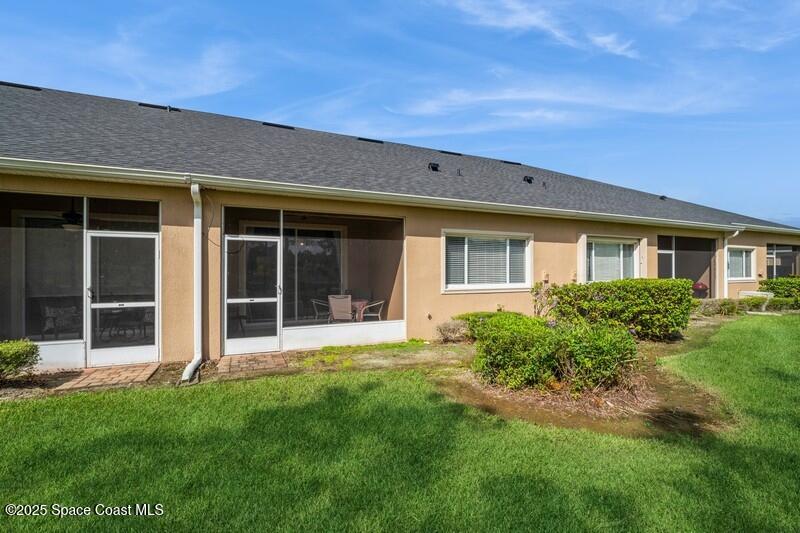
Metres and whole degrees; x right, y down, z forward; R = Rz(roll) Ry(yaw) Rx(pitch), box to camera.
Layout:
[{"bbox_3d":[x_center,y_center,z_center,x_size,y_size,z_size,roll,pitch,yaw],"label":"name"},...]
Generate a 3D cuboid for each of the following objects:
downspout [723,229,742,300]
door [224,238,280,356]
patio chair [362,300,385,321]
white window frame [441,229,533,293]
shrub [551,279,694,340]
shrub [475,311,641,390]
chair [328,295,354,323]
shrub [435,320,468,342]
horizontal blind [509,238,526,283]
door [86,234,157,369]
[{"bbox_3d":[11.530,0.030,11.500,0.140,2.800,0.450,0,0,-22],"label":"downspout"},{"bbox_3d":[-2.568,0.497,5.852,0.900,2.030,0.050,0,0,-22],"label":"door"},{"bbox_3d":[-0.620,1.070,7.800,0.580,0.850,0.560,0,0,-12],"label":"patio chair"},{"bbox_3d":[2.130,-0.110,7.770,2.600,1.430,0.120,0,0,-22],"label":"white window frame"},{"bbox_3d":[5.100,0.940,7.650,3.250,1.220,1.050,0,0,-22],"label":"shrub"},{"bbox_3d":[2.340,1.165,5.080,2.050,0.800,1.300,0,0,-22],"label":"shrub"},{"bbox_3d":[-1.270,1.040,7.250,0.560,0.910,0.640,0,0,12],"label":"chair"},{"bbox_3d":[1.100,1.340,7.000,0.640,0.430,0.500,0,0,-22],"label":"shrub"},{"bbox_3d":[2.920,-0.150,8.260,0.540,1.080,0.050,0,0,-22],"label":"horizontal blind"},{"bbox_3d":[-4.280,0.510,5.153,0.910,2.030,0.050,0,0,-22],"label":"door"}]

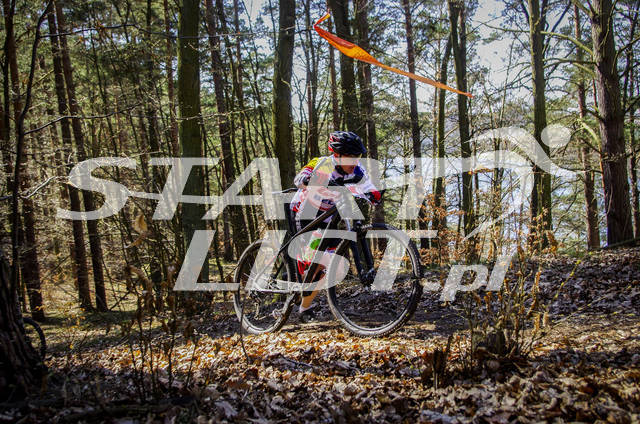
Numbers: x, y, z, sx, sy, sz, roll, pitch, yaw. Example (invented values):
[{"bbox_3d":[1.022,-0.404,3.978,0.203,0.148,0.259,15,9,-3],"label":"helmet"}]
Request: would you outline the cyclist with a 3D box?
[{"bbox_3d":[0.070,0.120,5.070,0.660,1.430,0.780,-1,0,-37],"label":"cyclist"}]

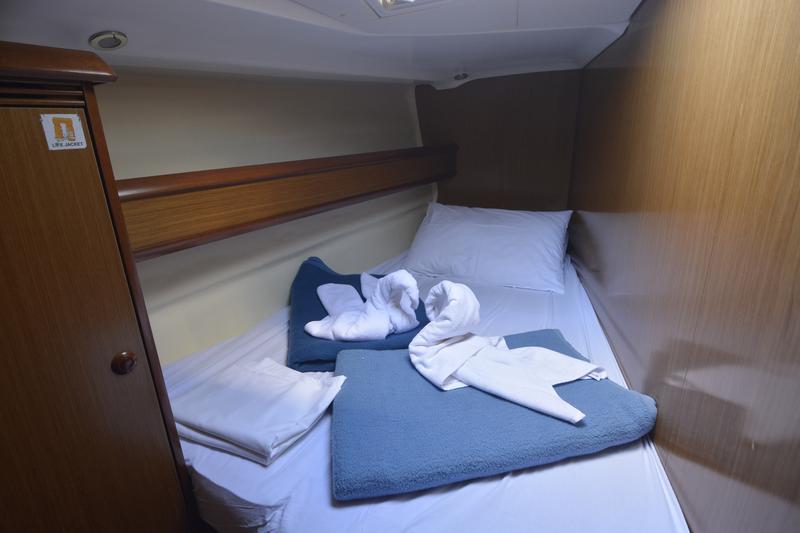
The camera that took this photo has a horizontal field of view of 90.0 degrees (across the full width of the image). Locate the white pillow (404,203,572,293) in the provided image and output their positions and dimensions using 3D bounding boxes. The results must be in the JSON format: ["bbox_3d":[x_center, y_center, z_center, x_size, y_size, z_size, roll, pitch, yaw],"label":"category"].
[{"bbox_3d":[0.437,-0.125,1.872,0.678,0.154,0.512,7,41,24],"label":"white pillow"}]

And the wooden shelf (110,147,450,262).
[{"bbox_3d":[-0.170,-0.350,1.584,0.060,0.186,1.701,10,22,32],"label":"wooden shelf"}]

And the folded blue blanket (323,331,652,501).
[{"bbox_3d":[0.173,0.299,0.988,0.646,0.064,0.483,-5,19,-9],"label":"folded blue blanket"}]

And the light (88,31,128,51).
[{"bbox_3d":[-0.685,-0.534,0.939,0.078,0.022,0.078,-18,14,-28],"label":"light"}]

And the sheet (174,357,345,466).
[{"bbox_3d":[-0.347,0.320,0.994,0.301,0.051,0.282,7,21,24],"label":"sheet"}]

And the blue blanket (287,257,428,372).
[{"bbox_3d":[-0.149,0.140,1.417,0.422,0.122,0.563,-3,19,-5],"label":"blue blanket"}]

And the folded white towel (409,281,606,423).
[{"bbox_3d":[0.243,0.158,0.958,0.448,0.224,0.230,7,21,24],"label":"folded white towel"}]

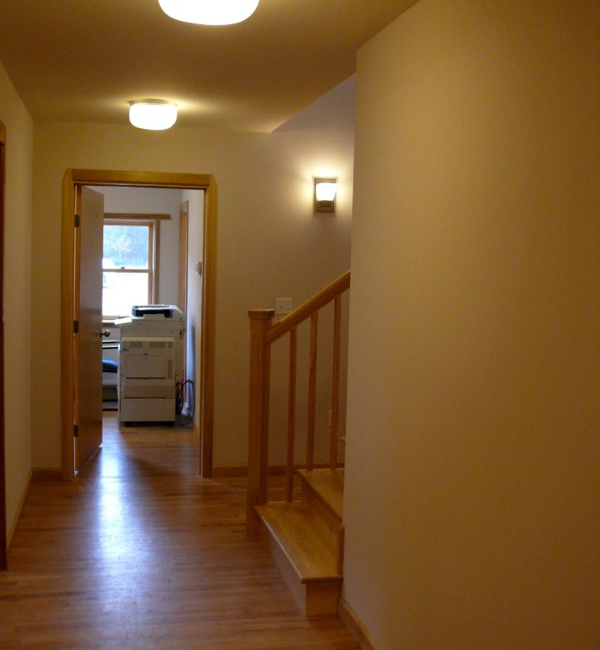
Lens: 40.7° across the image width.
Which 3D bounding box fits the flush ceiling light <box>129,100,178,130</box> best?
[{"bbox_3d":[-0.848,-1.213,4.685,0.285,0.135,0.285,0,5,-13],"label":"flush ceiling light"}]

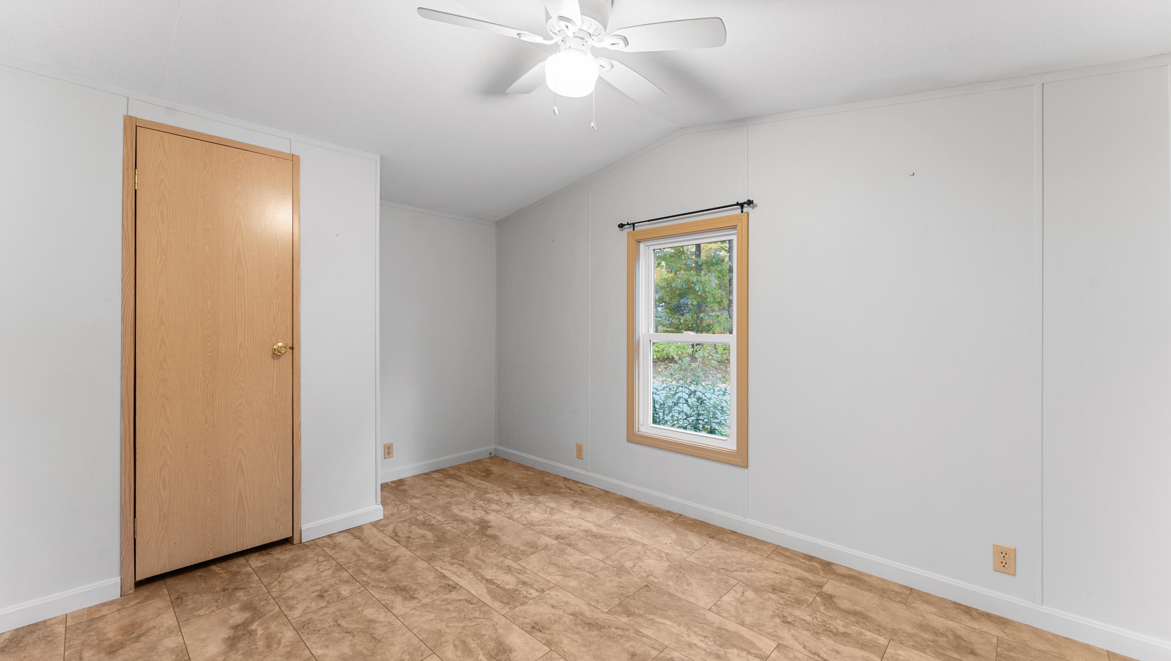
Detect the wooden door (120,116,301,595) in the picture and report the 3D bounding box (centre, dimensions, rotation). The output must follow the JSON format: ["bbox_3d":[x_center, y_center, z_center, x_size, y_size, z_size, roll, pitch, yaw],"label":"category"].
[{"bbox_3d":[-1.854,0.110,2.314,0.070,2.161,0.701,0,0,43],"label":"wooden door"}]

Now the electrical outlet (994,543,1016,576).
[{"bbox_3d":[1.741,0.950,1.891,0.069,0.113,0.009,0,0,43],"label":"electrical outlet"}]

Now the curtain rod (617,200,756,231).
[{"bbox_3d":[0.609,-0.720,2.915,0.977,0.055,0.085,0,0,43],"label":"curtain rod"}]

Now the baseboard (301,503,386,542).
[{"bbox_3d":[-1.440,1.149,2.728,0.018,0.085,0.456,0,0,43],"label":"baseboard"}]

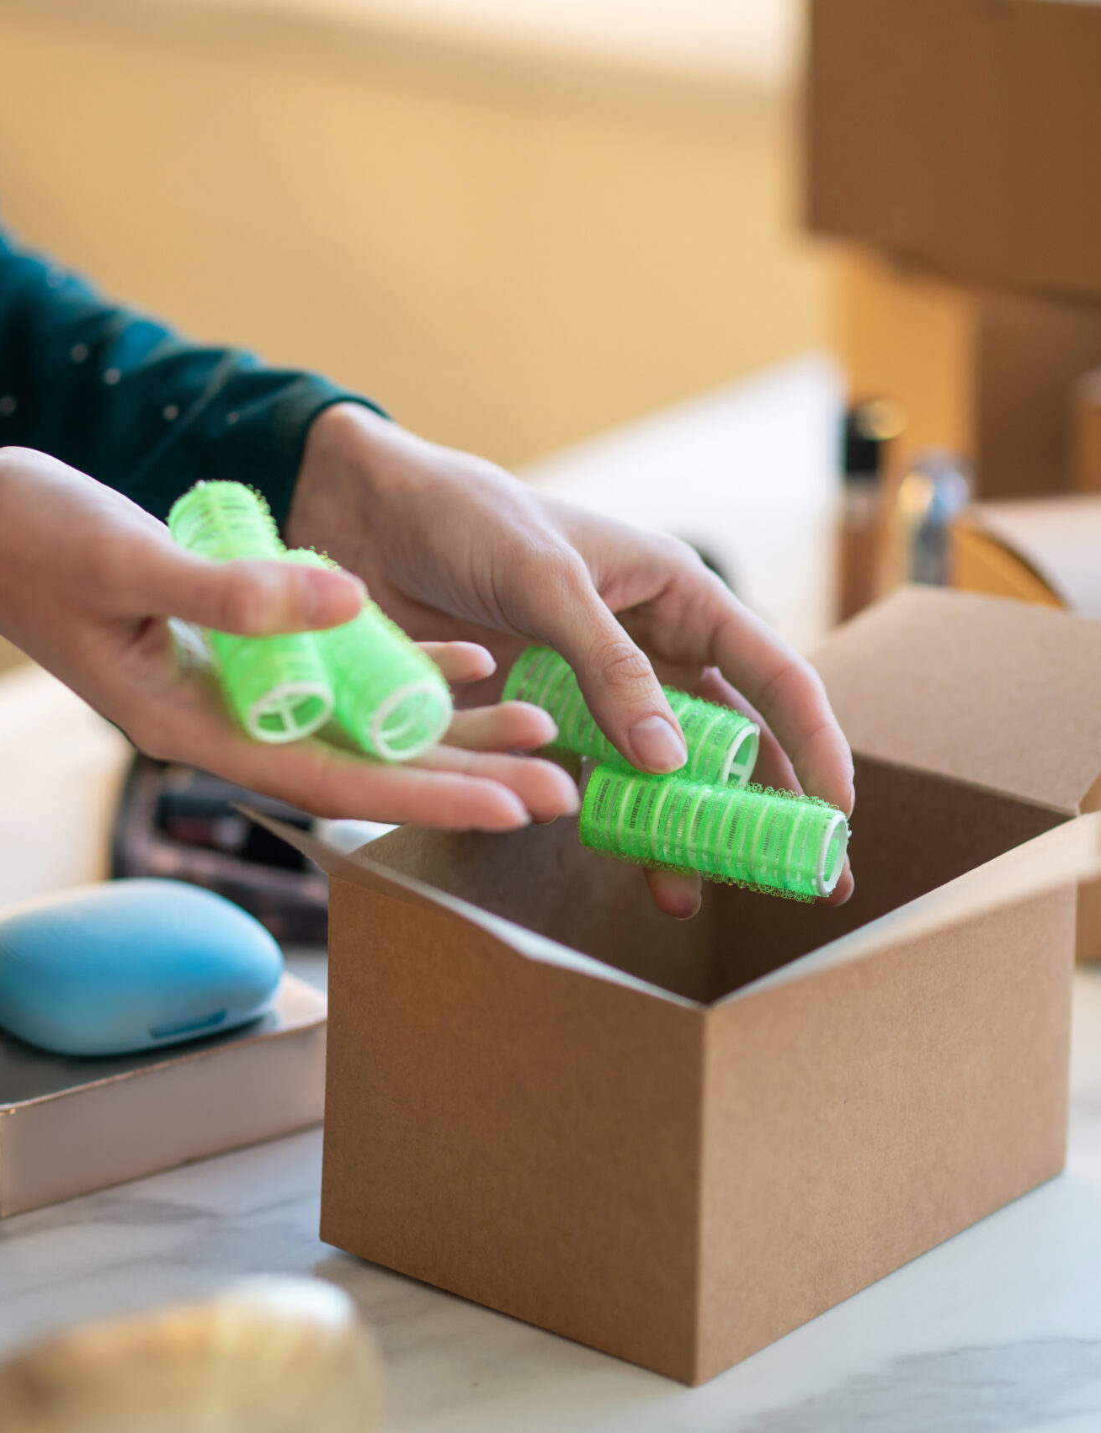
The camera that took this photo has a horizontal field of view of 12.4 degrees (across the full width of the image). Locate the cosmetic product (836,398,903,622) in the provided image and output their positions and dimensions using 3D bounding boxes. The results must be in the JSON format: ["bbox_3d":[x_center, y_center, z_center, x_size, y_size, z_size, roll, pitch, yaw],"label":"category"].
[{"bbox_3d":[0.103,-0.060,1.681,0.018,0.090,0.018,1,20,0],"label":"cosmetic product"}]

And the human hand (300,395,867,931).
[{"bbox_3d":[0.010,-0.015,1.275,0.163,0.073,0.083,38,19,13],"label":"human hand"}]

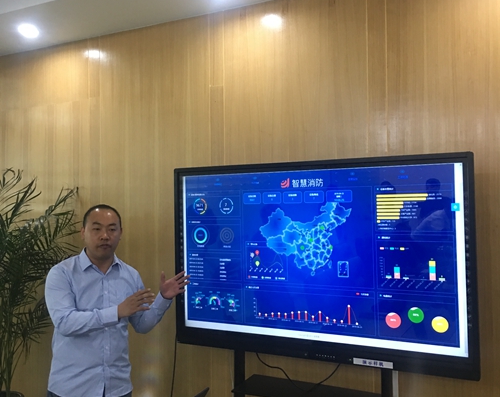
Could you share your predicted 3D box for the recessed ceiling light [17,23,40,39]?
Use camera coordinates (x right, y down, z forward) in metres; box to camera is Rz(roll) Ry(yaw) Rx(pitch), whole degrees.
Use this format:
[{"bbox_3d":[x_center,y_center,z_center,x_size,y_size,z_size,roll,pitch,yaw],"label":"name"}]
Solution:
[{"bbox_3d":[-1.380,-1.053,3.474,0.130,0.050,0.130,-1,-1,29],"label":"recessed ceiling light"}]

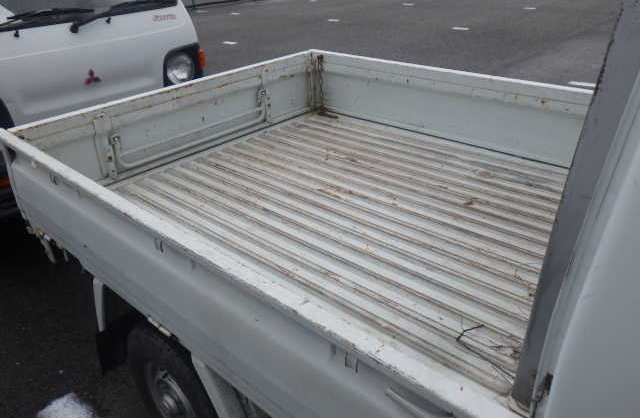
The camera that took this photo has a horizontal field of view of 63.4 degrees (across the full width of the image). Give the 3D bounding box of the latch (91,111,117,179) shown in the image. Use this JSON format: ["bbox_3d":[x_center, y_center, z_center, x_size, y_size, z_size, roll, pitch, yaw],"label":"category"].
[{"bbox_3d":[-0.759,-0.217,1.848,0.026,0.245,0.066,22,37,37],"label":"latch"}]

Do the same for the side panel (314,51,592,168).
[{"bbox_3d":[0.564,-0.394,2.072,1.622,0.298,0.041,22,37,37],"label":"side panel"}]

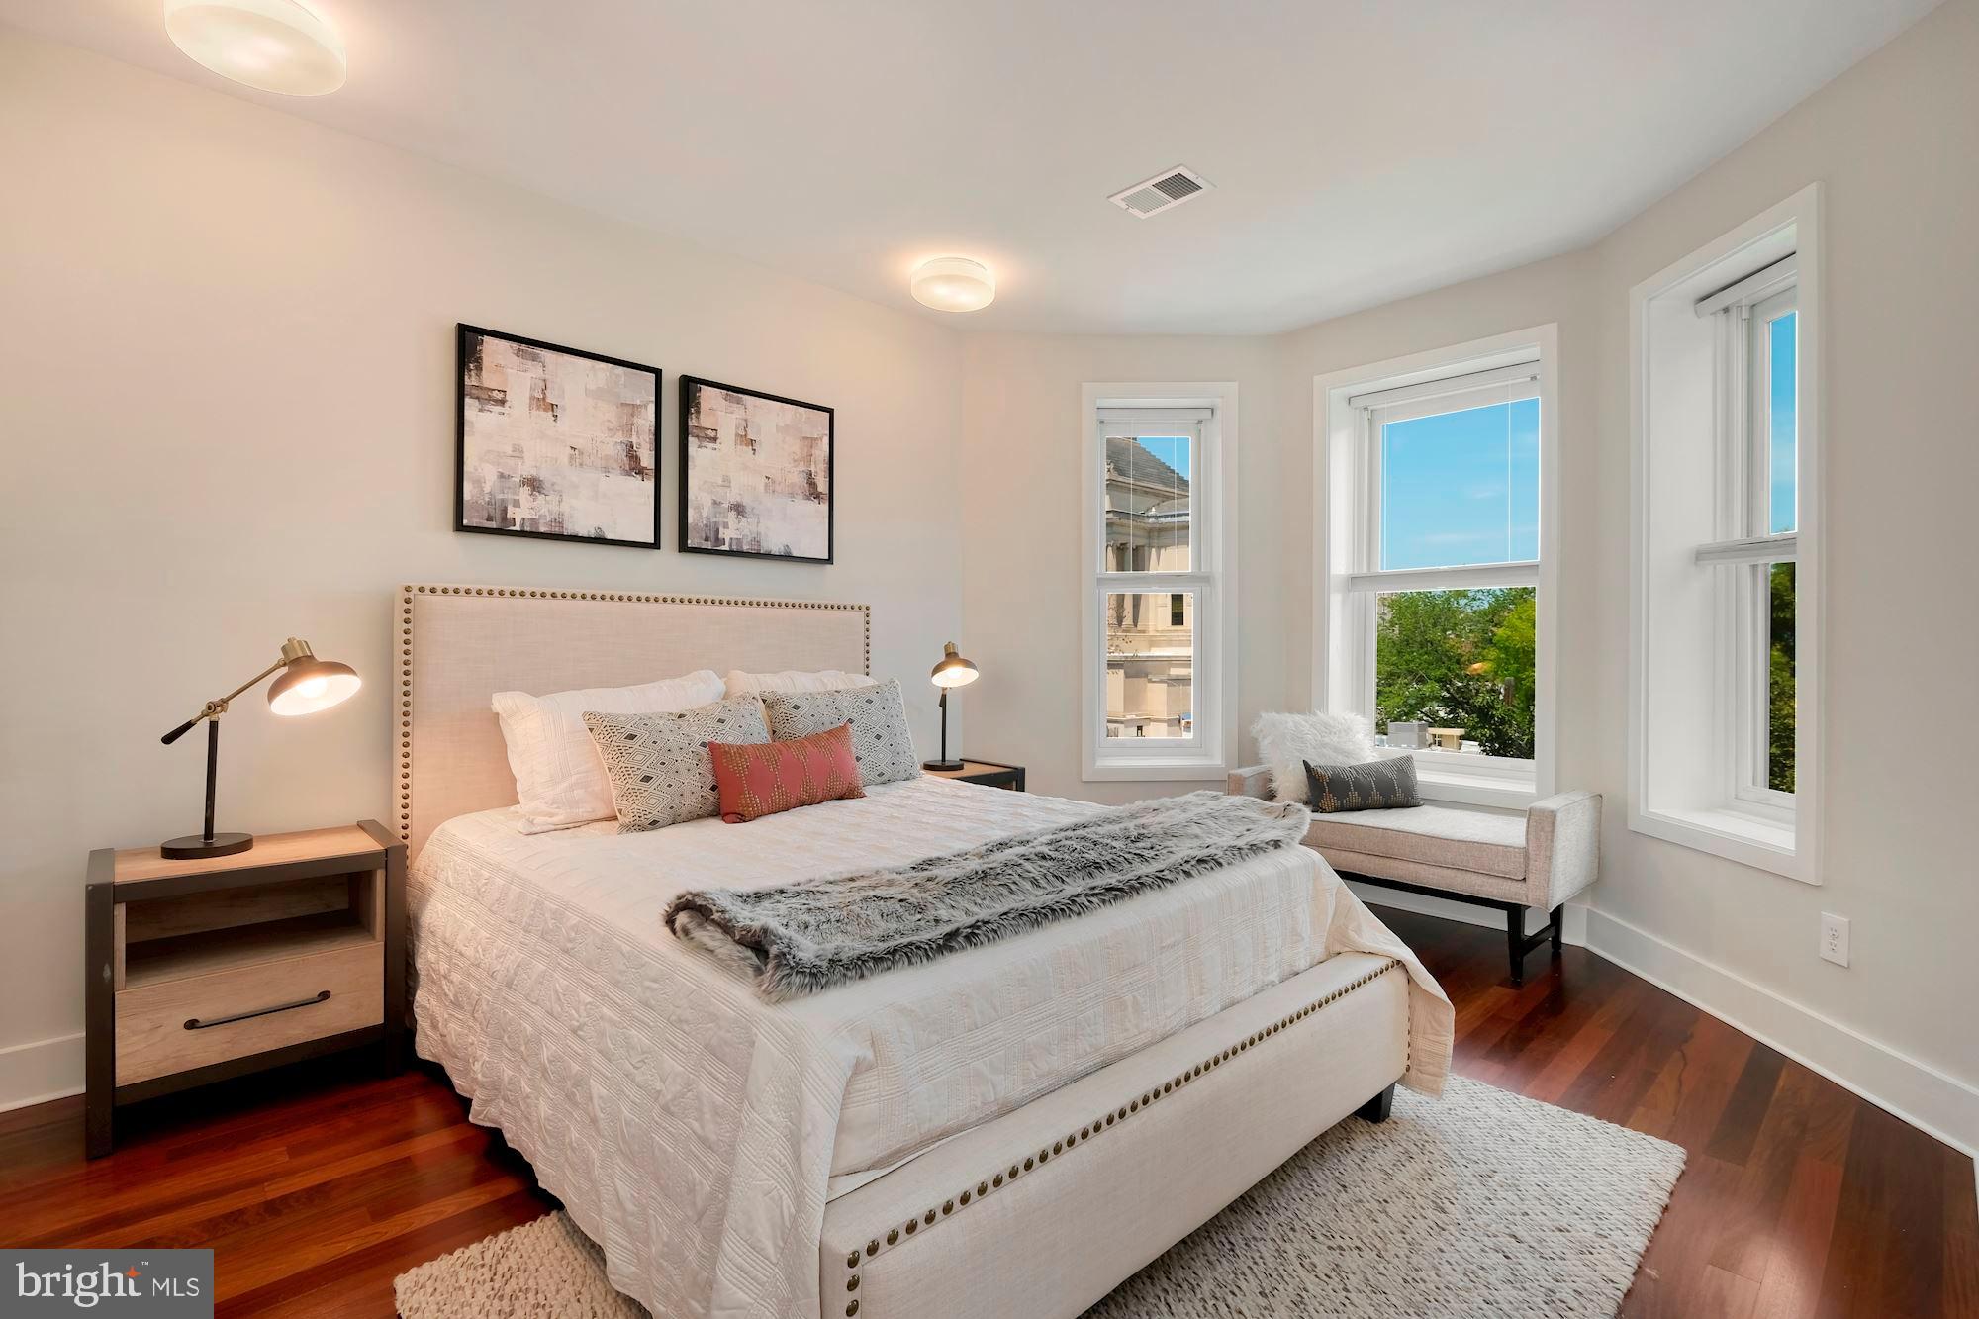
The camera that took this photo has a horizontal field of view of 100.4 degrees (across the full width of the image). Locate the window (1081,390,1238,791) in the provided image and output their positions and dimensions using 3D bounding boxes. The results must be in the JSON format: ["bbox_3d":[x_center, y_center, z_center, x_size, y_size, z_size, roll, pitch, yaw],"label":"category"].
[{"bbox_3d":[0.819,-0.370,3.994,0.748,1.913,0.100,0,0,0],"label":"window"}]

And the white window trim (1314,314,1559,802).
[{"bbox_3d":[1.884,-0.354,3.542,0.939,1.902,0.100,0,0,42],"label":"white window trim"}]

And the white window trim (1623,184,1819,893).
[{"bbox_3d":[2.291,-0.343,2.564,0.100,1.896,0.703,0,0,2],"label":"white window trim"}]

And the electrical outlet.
[{"bbox_3d":[2.199,0.729,2.140,0.010,0.116,0.072,0,0,2],"label":"electrical outlet"}]

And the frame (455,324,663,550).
[{"bbox_3d":[-1.451,-0.730,2.821,0.633,0.658,0.035,0,0,-41],"label":"frame"}]

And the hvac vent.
[{"bbox_3d":[0.581,-1.571,2.771,0.200,0.015,0.285,0,0,-44],"label":"hvac vent"}]

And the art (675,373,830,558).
[{"bbox_3d":[-0.911,-0.728,3.290,0.646,0.658,0.035,0,0,-41],"label":"art"}]

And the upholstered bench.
[{"bbox_3d":[1.657,0.792,3.340,0.520,0.605,1.225,0,0,-43],"label":"upholstered bench"}]

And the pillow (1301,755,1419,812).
[{"bbox_3d":[1.531,0.510,3.380,0.470,0.270,0.120,0,-38,-10],"label":"pillow"}]

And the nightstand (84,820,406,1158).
[{"bbox_3d":[-1.936,0.792,2.173,0.575,0.605,0.420,0,0,-42],"label":"nightstand"}]

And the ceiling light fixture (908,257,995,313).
[{"bbox_3d":[-0.151,-1.525,3.356,0.345,0.080,0.345,0,0,0],"label":"ceiling light fixture"}]

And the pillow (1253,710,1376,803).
[{"bbox_3d":[1.389,0.419,3.520,0.460,0.410,0.180,0,-22,-22],"label":"pillow"}]

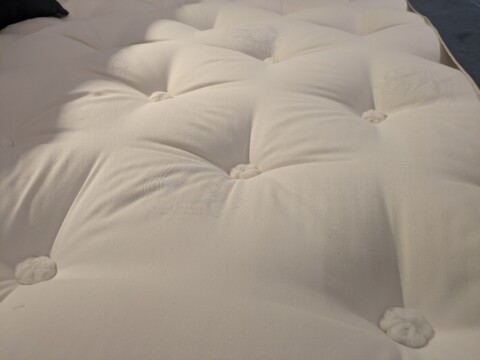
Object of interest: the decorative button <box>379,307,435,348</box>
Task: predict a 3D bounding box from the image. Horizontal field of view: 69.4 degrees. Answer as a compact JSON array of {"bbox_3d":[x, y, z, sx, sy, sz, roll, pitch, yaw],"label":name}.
[{"bbox_3d":[0.119,0.105,0.247,0.036,0.012,0.036,7,42,9],"label":"decorative button"}]

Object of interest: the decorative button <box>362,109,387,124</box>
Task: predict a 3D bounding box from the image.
[{"bbox_3d":[0.179,-0.084,0.461,0.033,0.012,0.033,7,42,9],"label":"decorative button"}]

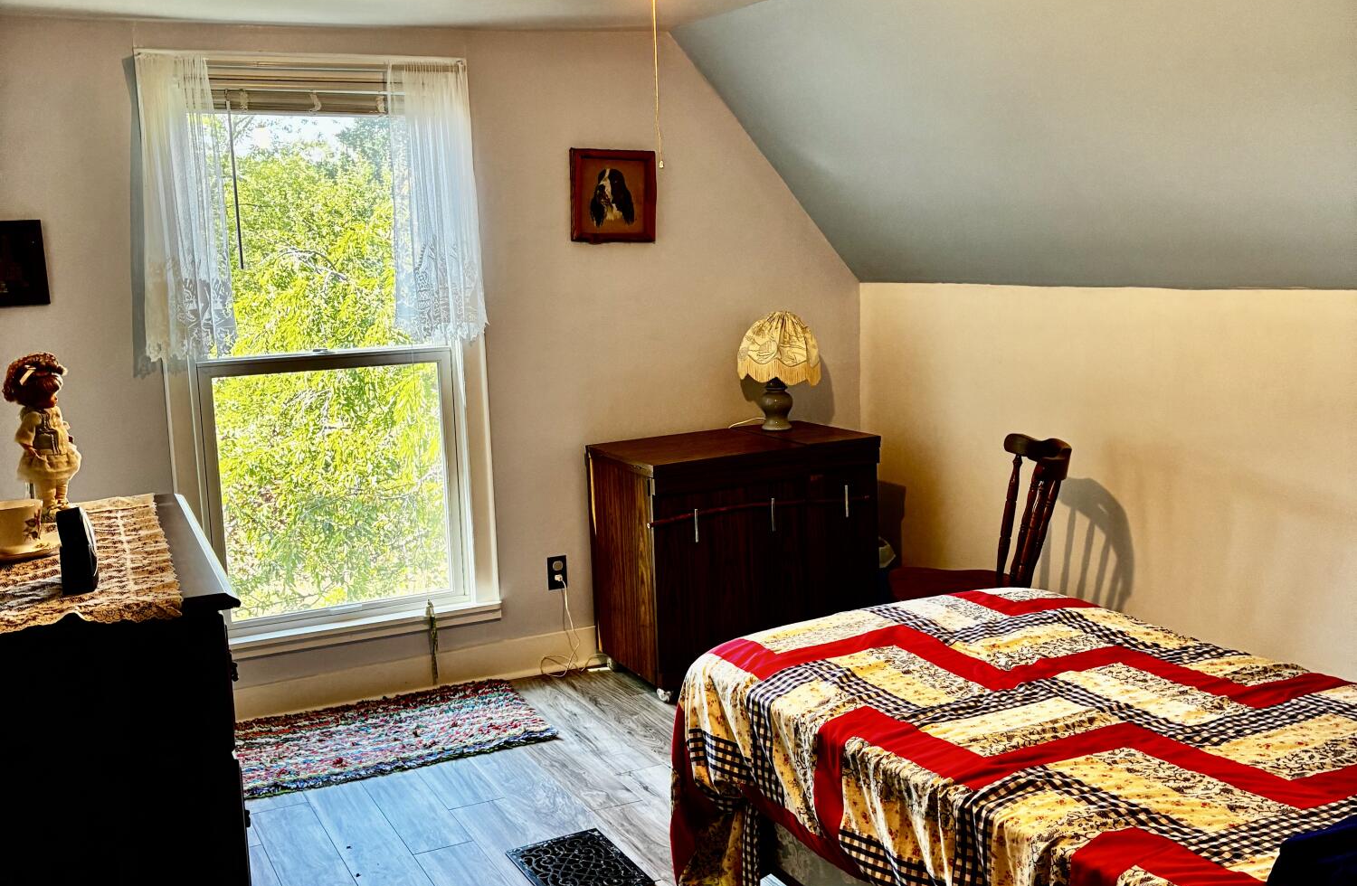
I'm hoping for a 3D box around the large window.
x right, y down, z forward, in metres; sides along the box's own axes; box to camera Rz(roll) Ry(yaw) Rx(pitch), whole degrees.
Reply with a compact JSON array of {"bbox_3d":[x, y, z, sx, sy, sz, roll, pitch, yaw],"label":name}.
[{"bbox_3d":[-1.077,-0.268,4.252,1.006,1.845,0.120,-6,10,-25],"label":"large window"}]

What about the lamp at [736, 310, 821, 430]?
[{"bbox_3d":[0.354,-0.257,4.782,0.295,0.419,0.295,-2,9,0],"label":"lamp"}]

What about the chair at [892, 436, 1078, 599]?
[{"bbox_3d":[0.825,0.428,3.879,0.670,0.860,0.460,-4,9,-15],"label":"chair"}]

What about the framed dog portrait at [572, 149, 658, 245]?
[{"bbox_3d":[-0.213,-0.834,4.600,0.312,0.312,0.025,-6,10,-25],"label":"framed dog portrait"}]

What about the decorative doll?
[{"bbox_3d":[-0.988,-0.011,2.114,0.112,0.261,0.110,-3,9,-9],"label":"decorative doll"}]

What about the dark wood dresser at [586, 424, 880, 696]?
[{"bbox_3d":[0.202,0.376,4.632,0.866,0.770,0.471,-6,10,-28],"label":"dark wood dresser"}]

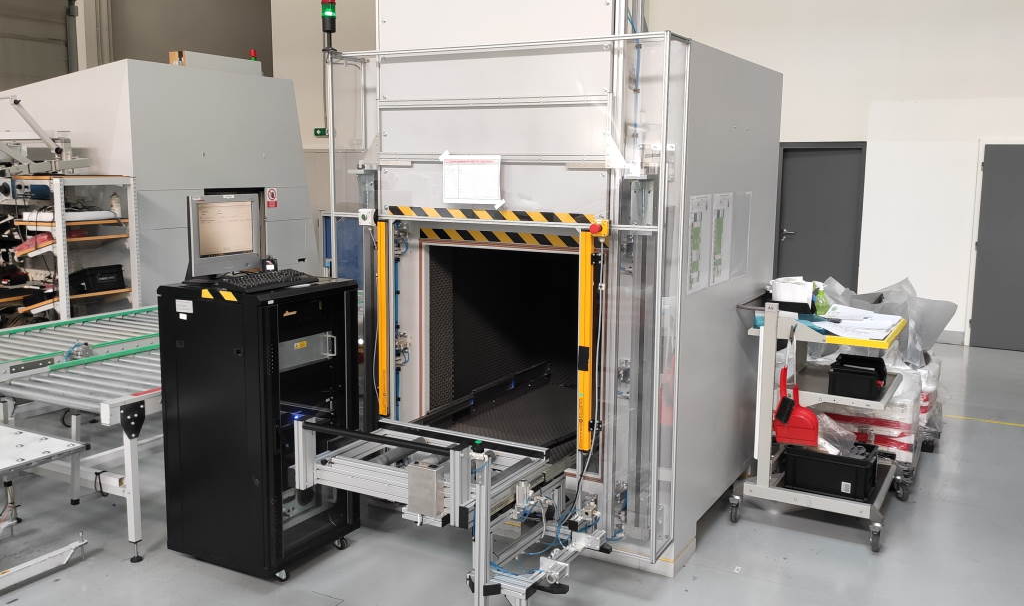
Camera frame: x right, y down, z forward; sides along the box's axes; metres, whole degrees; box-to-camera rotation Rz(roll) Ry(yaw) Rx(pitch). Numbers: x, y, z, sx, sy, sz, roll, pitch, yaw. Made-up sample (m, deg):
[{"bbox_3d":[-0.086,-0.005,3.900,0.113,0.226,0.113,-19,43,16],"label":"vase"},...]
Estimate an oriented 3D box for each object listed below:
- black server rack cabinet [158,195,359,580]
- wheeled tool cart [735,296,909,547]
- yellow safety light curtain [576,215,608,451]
[{"bbox_3d":[-1.153,0.344,3.560,0.616,1.653,0.610,5,10,28],"label":"black server rack cabinet"},{"bbox_3d":[1.638,0.543,4.018,0.670,1.140,0.810,6,9,32],"label":"wheeled tool cart"},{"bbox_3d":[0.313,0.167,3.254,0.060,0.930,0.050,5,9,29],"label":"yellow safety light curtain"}]

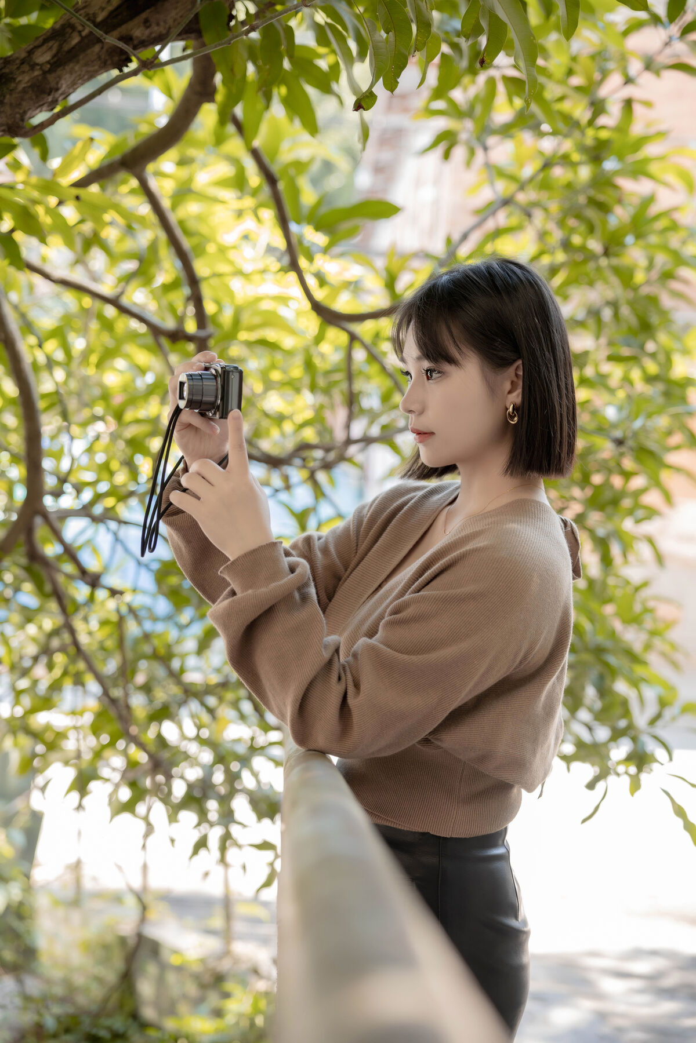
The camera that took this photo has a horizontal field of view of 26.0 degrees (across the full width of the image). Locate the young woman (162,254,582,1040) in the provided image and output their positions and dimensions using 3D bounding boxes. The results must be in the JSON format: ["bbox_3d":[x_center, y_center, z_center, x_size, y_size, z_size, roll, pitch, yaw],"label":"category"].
[{"bbox_3d":[0.030,0.490,1.700,0.520,1.610,0.460,2,-6,-17],"label":"young woman"}]

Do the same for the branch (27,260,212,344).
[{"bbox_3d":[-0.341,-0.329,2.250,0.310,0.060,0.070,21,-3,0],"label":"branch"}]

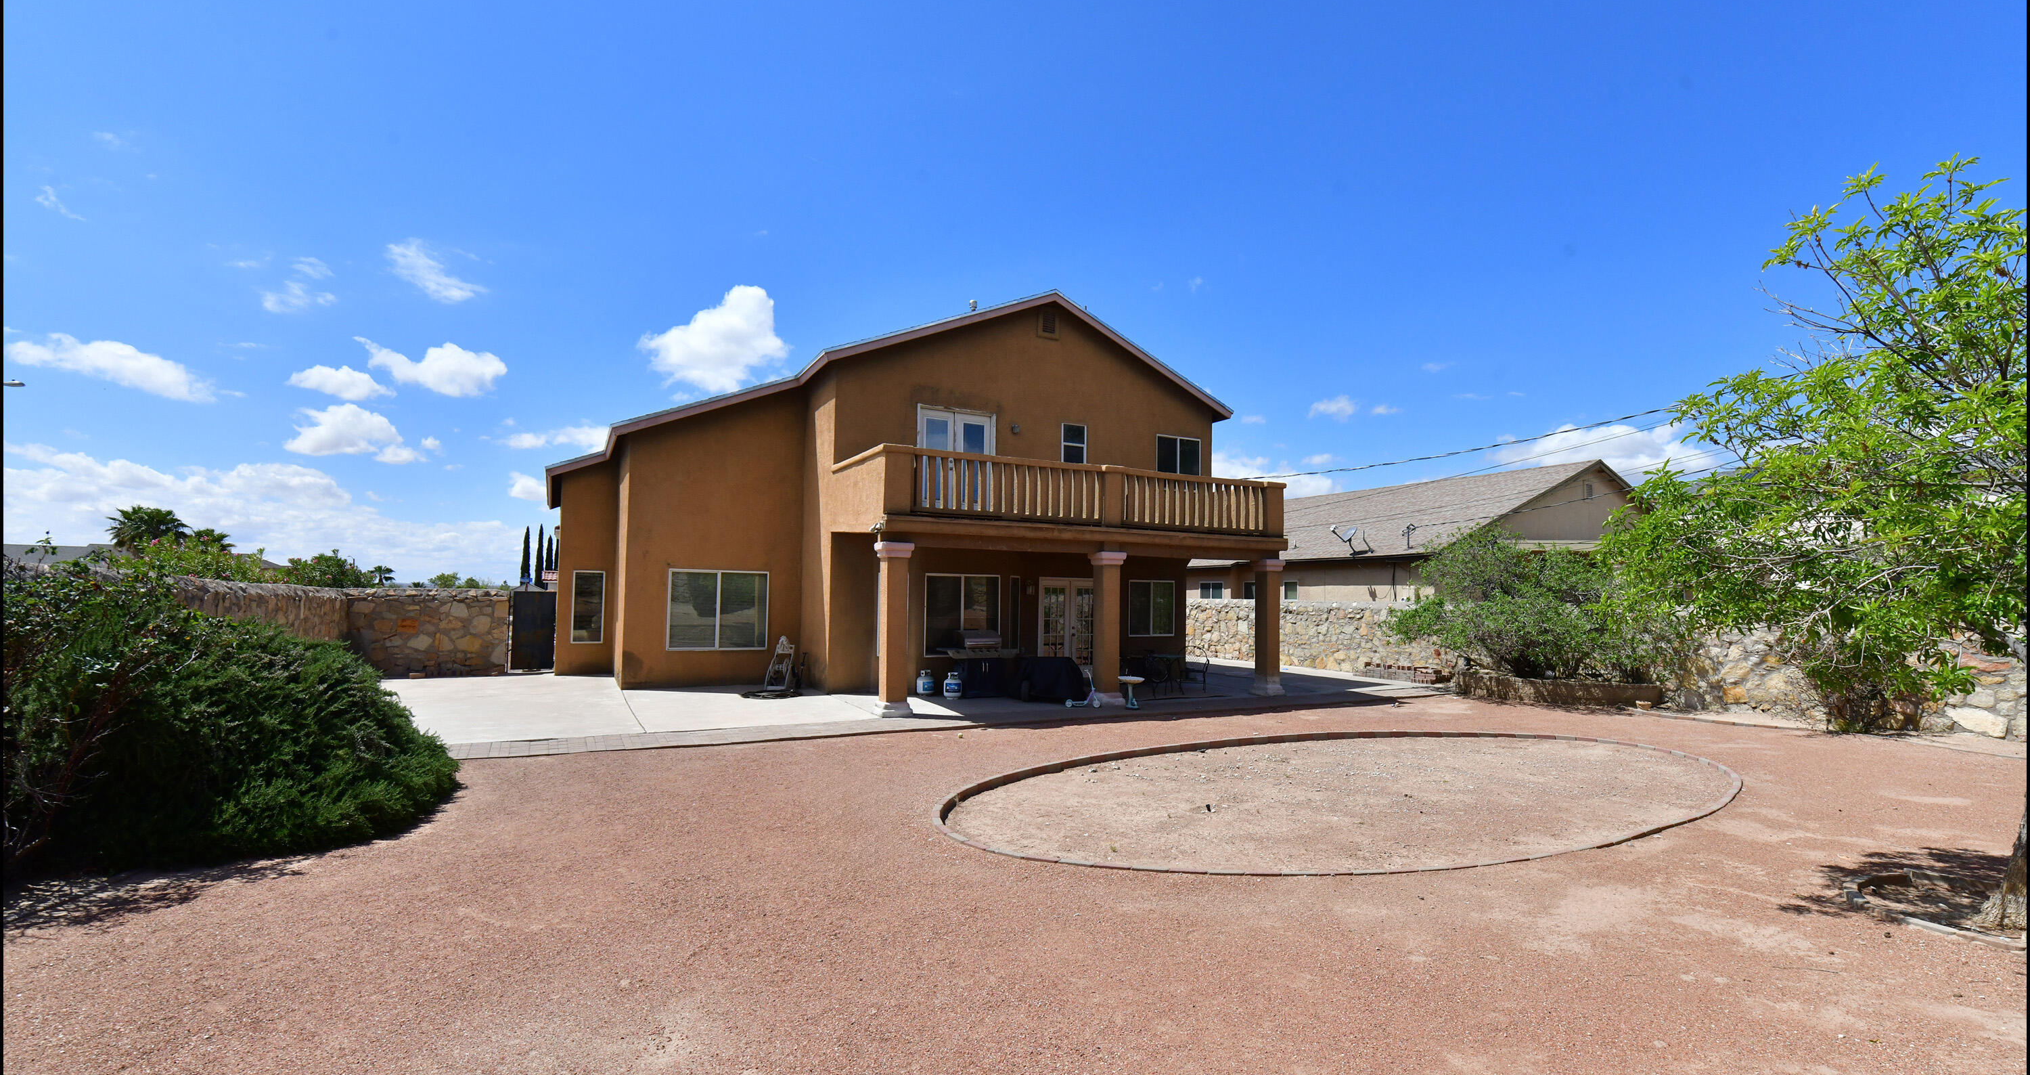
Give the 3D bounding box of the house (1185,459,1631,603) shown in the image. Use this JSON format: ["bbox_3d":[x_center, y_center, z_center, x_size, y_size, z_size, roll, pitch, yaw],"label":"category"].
[{"bbox_3d":[12.327,1.220,32.493,15.000,5.750,17.000,3,-5,-29],"label":"house"}]

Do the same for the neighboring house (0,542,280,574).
[{"bbox_3d":[-45.981,2.700,45.439,15.000,4.600,11.000,3,-5,-29],"label":"neighboring house"}]

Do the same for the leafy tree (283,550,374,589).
[{"bbox_3d":[-16.796,1.617,22.100,2.000,2.750,2.000,3,-5,-29],"label":"leafy tree"}]

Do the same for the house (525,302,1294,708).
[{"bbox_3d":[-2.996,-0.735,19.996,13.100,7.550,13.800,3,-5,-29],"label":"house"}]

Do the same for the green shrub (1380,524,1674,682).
[{"bbox_3d":[9.621,1.256,16.956,3.200,2.850,4.800,3,-5,-29],"label":"green shrub"}]

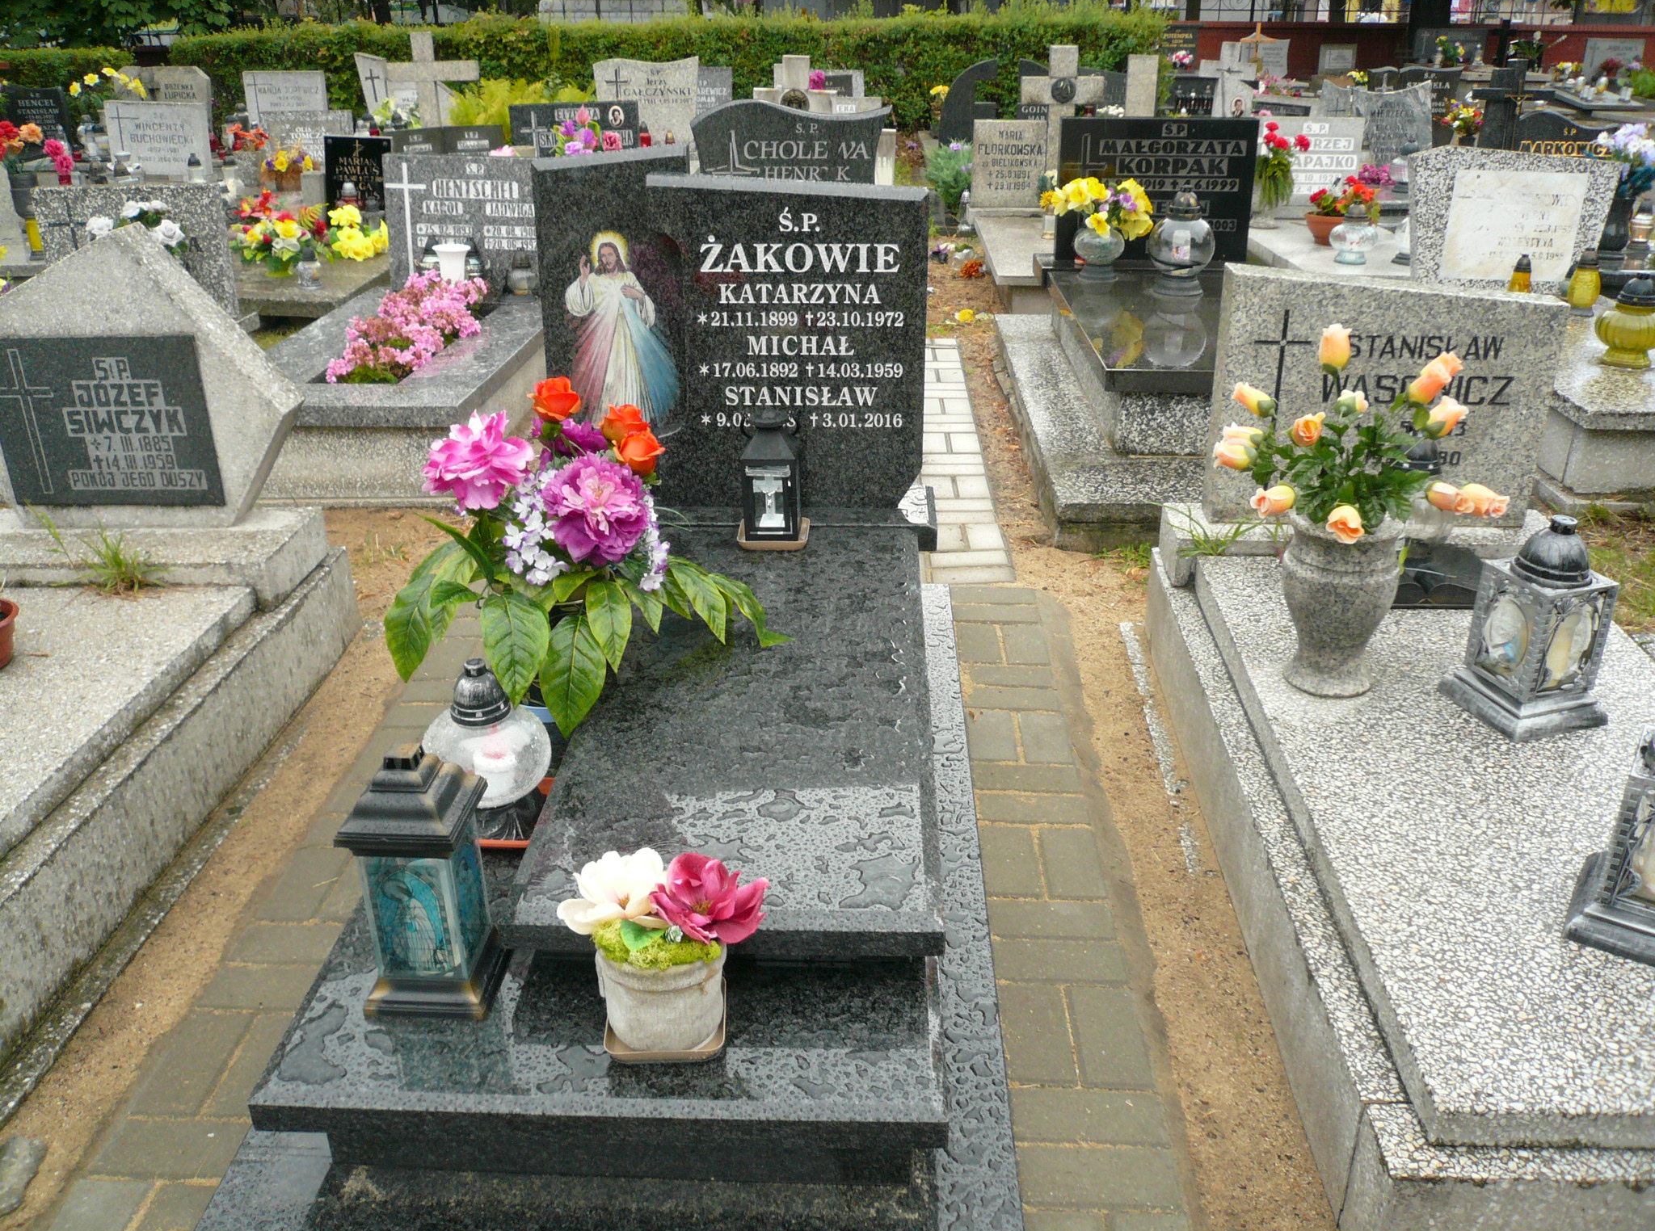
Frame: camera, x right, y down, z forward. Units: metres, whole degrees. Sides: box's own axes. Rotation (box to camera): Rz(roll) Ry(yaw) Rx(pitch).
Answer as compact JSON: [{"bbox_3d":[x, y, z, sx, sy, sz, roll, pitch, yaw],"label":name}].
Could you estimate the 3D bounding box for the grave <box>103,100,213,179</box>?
[{"bbox_3d":[-3.718,-2.634,7.431,0.570,0.390,0.090,1,25,4],"label":"grave"}]

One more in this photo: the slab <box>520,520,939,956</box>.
[{"bbox_3d":[-0.116,0.129,2.322,0.577,0.048,1.320,0,26,2],"label":"slab"}]

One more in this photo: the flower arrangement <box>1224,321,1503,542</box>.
[{"bbox_3d":[0.854,-0.285,2.151,0.430,0.350,0.370,2,26,4],"label":"flower arrangement"}]

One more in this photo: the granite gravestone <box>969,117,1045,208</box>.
[{"bbox_3d":[0.963,-2.396,7.103,0.400,0.435,0.100,1,26,2],"label":"granite gravestone"}]

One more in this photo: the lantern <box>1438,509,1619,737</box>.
[{"bbox_3d":[1.214,0.003,2.261,0.185,0.350,0.185,-8,27,-16],"label":"lantern"}]

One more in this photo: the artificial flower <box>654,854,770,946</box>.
[{"bbox_3d":[-0.141,0.344,1.599,0.140,0.105,0.125,0,25,2],"label":"artificial flower"}]

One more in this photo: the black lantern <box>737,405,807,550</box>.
[{"bbox_3d":[-0.105,-0.285,2.695,0.130,0.275,0.130,1,26,2],"label":"black lantern"}]

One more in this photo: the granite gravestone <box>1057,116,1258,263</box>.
[{"bbox_3d":[1.226,-1.589,5.004,0.720,0.505,0.080,1,26,2],"label":"granite gravestone"}]

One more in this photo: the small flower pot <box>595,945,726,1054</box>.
[{"bbox_3d":[-0.204,0.448,1.680,0.153,0.135,0.148,0,25,0],"label":"small flower pot"}]

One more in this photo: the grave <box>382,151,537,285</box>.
[{"bbox_3d":[-1.306,-1.432,4.893,0.610,0.490,0.090,2,26,4],"label":"grave"}]

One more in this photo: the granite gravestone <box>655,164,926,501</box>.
[{"bbox_3d":[-0.080,-0.570,2.850,0.590,0.700,0.085,0,25,2],"label":"granite gravestone"}]

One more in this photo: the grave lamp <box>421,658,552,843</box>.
[{"bbox_3d":[-0.542,0.205,2.121,0.200,0.280,0.200,1,26,2],"label":"grave lamp"}]

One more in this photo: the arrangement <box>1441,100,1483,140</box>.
[{"bbox_3d":[3.648,-2.845,7.700,0.260,0.250,0.240,0,25,2],"label":"arrangement"}]

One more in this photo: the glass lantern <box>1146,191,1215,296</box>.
[{"bbox_3d":[1.253,-1.312,4.676,0.238,0.340,0.238,1,26,2],"label":"glass lantern"}]

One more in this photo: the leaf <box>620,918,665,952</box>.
[{"bbox_3d":[-0.230,0.407,1.685,0.060,0.037,0.042,1,26,2],"label":"leaf"}]

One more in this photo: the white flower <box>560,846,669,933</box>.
[{"bbox_3d":[-0.269,0.348,1.691,0.138,0.098,0.118,1,26,2],"label":"white flower"}]

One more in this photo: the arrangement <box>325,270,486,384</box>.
[{"bbox_3d":[-1.367,-0.947,4.390,0.340,0.200,0.870,2,26,4],"label":"arrangement"}]

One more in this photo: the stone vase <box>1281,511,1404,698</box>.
[{"bbox_3d":[0.877,-0.026,2.297,0.205,0.295,0.205,2,26,4],"label":"stone vase"}]

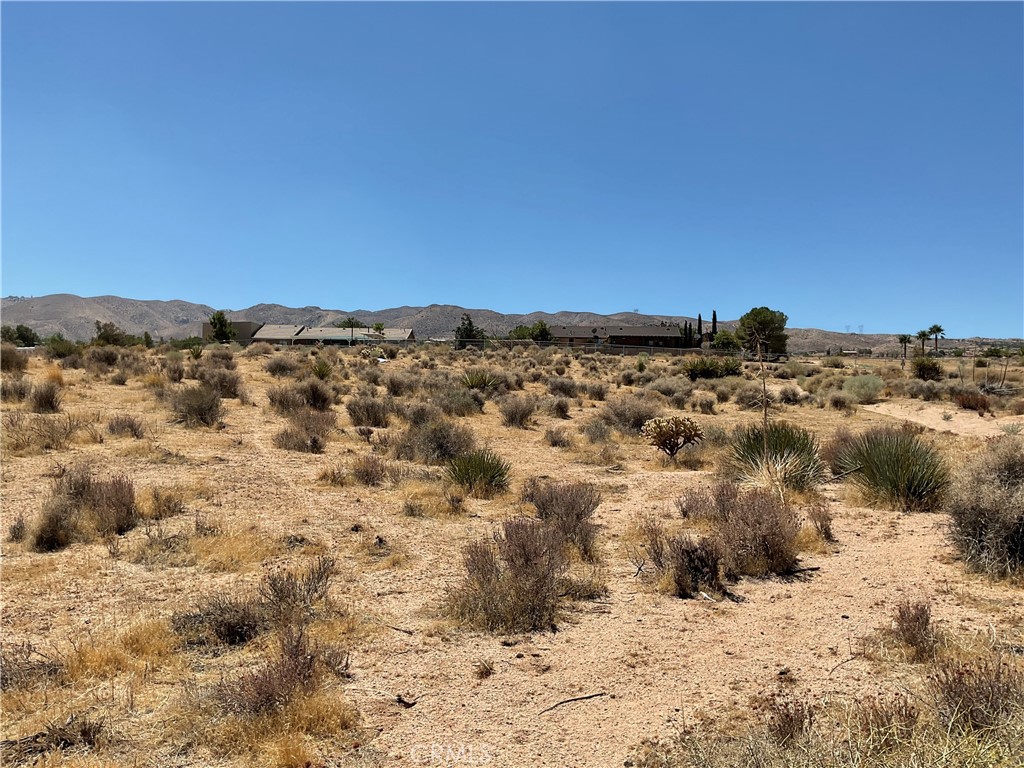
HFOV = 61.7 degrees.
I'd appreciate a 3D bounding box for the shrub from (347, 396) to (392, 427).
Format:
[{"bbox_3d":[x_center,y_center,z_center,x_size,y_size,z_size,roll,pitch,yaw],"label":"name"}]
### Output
[{"bbox_3d":[-2.741,0.514,16.402,0.839,0.551,0.755,0,3,-10],"label":"shrub"}]

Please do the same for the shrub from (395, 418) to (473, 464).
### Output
[{"bbox_3d":[-1.035,0.734,11.469,1.065,0.600,0.958,0,3,-5],"label":"shrub"}]

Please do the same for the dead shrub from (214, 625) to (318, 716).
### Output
[{"bbox_3d":[-1.089,1.266,3.852,0.461,0.323,0.369,-1,3,-16],"label":"dead shrub"}]

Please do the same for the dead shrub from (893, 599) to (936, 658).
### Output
[{"bbox_3d":[2.013,1.209,4.283,0.210,0.280,0.195,1,3,25],"label":"dead shrub"}]

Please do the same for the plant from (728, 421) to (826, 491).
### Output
[{"bbox_3d":[2.856,0.754,9.243,1.042,0.723,1.020,1,3,17],"label":"plant"}]

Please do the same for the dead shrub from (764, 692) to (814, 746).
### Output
[{"bbox_3d":[1.083,1.297,3.341,0.185,0.194,0.172,1,3,18],"label":"dead shrub"}]

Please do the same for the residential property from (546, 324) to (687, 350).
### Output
[{"bbox_3d":[19.554,-8.518,162.000,24.800,4.144,12.000,0,3,7],"label":"residential property"}]

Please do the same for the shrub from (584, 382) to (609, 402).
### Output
[{"bbox_3d":[2.311,0.199,23.477,0.656,0.480,0.590,0,3,6],"label":"shrub"}]

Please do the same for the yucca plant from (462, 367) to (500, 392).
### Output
[{"bbox_3d":[-0.900,-0.146,24.644,1.142,0.704,1.085,0,3,-2],"label":"yucca plant"}]

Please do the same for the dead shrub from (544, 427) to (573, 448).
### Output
[{"bbox_3d":[0.702,0.801,12.961,0.421,0.318,0.379,0,3,3],"label":"dead shrub"}]

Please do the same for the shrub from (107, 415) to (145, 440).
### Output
[{"bbox_3d":[-6.459,0.700,14.346,0.633,0.382,0.570,-1,3,-24],"label":"shrub"}]

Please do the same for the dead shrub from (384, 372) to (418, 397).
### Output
[{"bbox_3d":[-3.080,0.004,23.900,0.918,0.651,0.852,0,3,-7],"label":"dead shrub"}]

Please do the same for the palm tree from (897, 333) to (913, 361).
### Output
[{"bbox_3d":[87.038,-8.139,190.000,3.100,5.647,3.100,0,3,0],"label":"palm tree"}]

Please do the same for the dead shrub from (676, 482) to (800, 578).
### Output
[{"bbox_3d":[1.621,1.001,6.156,0.882,0.592,0.793,1,3,15],"label":"dead shrub"}]

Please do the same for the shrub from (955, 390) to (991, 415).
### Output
[{"bbox_3d":[10.934,0.429,20.383,0.853,0.550,0.768,2,3,28],"label":"shrub"}]

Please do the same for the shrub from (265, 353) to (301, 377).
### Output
[{"bbox_3d":[-8.293,-0.674,31.154,1.301,0.788,1.171,-1,3,-15],"label":"shrub"}]

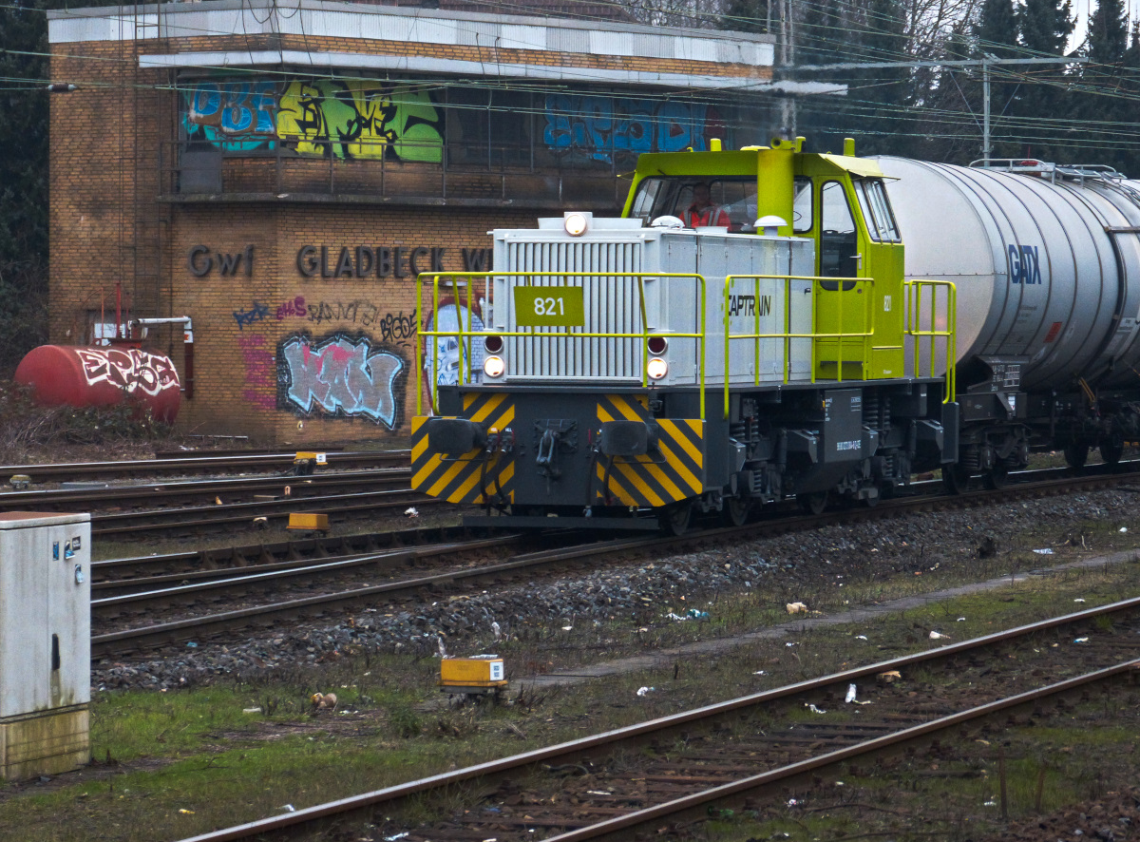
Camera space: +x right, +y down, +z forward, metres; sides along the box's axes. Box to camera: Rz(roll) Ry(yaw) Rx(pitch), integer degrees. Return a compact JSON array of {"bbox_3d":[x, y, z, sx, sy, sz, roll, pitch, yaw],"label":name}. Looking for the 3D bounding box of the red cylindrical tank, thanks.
[{"bbox_3d":[-7.872,-0.443,83.300,1.600,1.600,2.830,1,2,40],"label":"red cylindrical tank"}]

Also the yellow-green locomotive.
[{"bbox_3d":[1.539,-1.045,54.559,3.030,4.220,12.600,1,1,17],"label":"yellow-green locomotive"}]

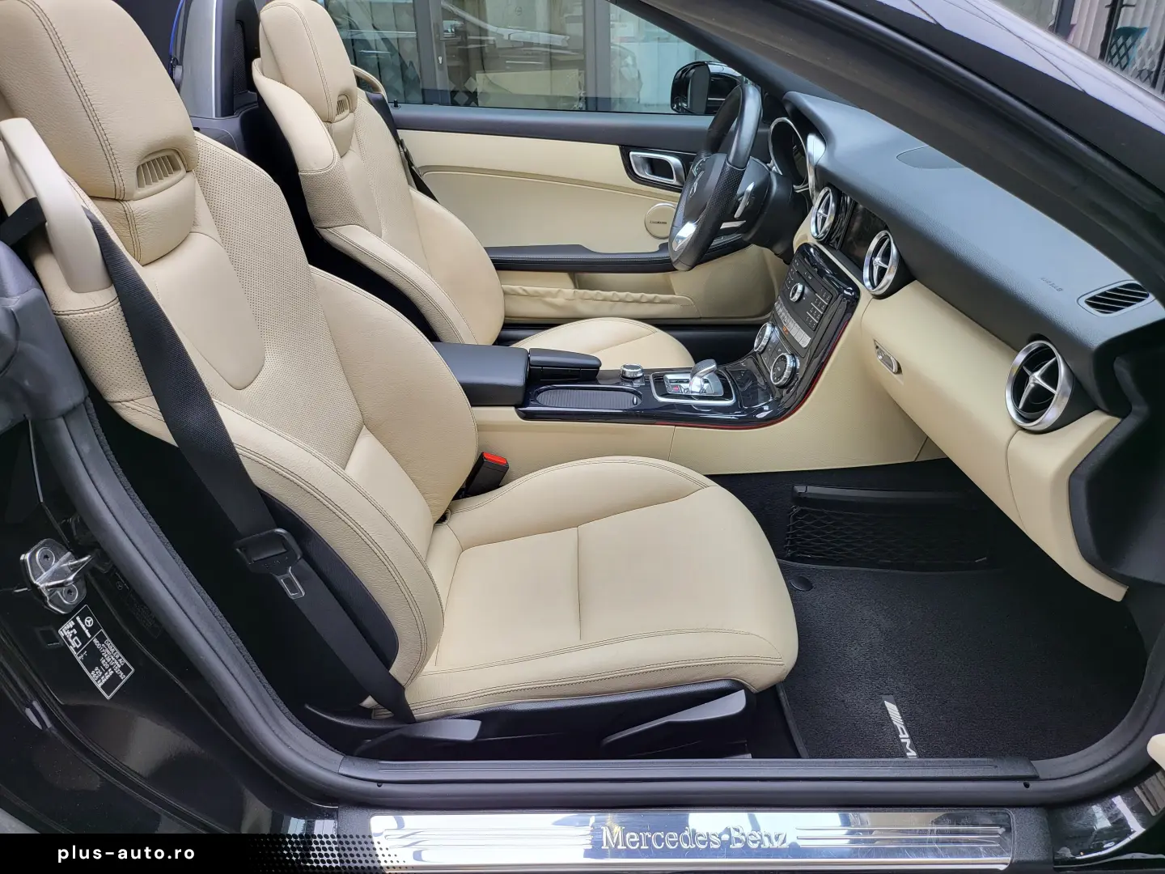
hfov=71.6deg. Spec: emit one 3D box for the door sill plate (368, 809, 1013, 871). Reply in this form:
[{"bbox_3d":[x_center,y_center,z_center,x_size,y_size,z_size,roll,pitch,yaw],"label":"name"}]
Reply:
[{"bbox_3d":[0.107,0.399,0.797,0.628,0.016,0.058,0,28,0],"label":"door sill plate"}]

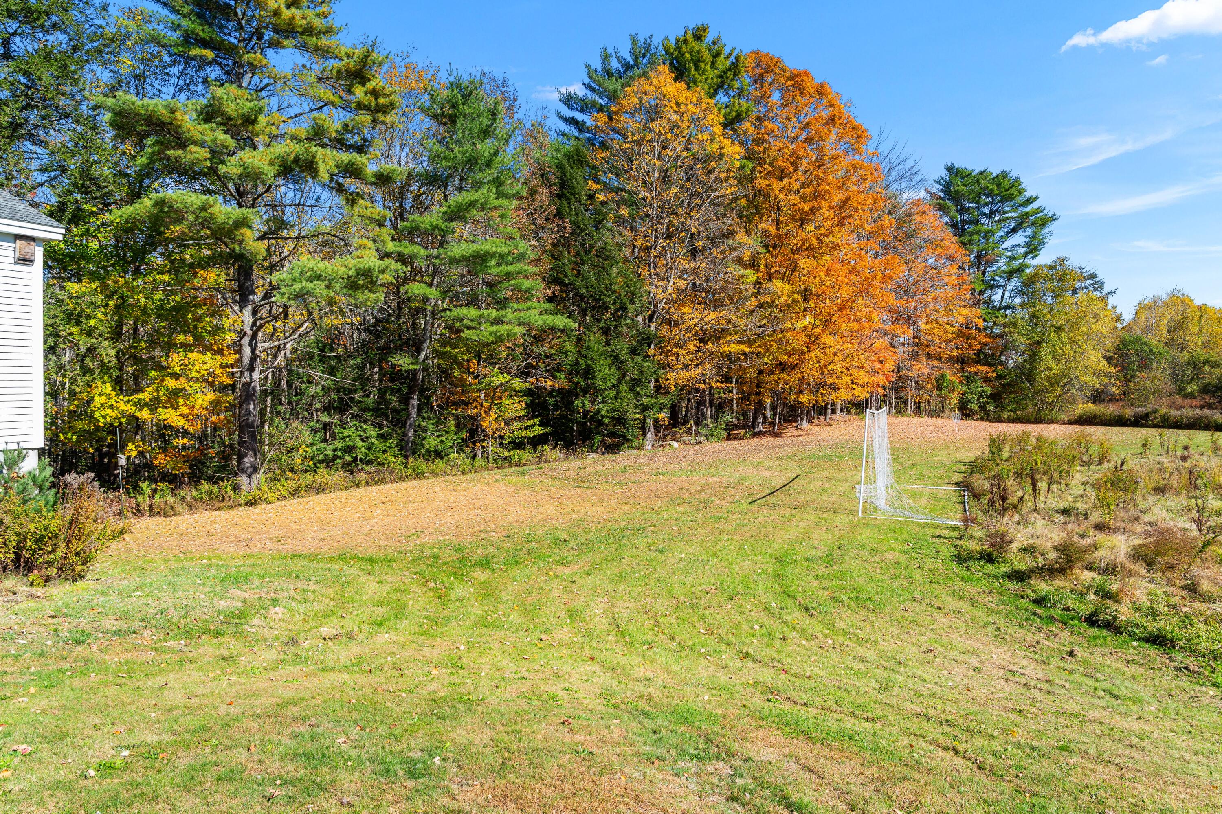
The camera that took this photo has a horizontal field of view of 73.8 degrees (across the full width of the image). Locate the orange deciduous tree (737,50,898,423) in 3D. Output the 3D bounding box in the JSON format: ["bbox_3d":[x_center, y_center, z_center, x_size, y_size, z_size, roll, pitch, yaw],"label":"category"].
[{"bbox_3d":[11.621,-9.593,46.000,9.100,21.200,8.600,1,2,14],"label":"orange deciduous tree"}]

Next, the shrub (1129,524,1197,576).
[{"bbox_3d":[8.199,2.098,12.100,1.030,0.660,0.900,2,2,34],"label":"shrub"}]

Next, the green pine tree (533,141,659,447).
[{"bbox_3d":[-0.708,-4.810,34.500,5.300,13.200,5.000,1,1,-1],"label":"green pine tree"}]

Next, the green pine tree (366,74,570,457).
[{"bbox_3d":[-4.820,-4.769,27.500,6.900,12.900,6.500,0,2,-10],"label":"green pine tree"}]

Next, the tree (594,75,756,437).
[{"bbox_3d":[2.770,-6.520,35.000,7.300,16.500,6.800,1,1,5],"label":"tree"}]

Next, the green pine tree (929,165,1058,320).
[{"bbox_3d":[30.049,-9.073,64.000,10.100,20.000,9.500,1,2,25],"label":"green pine tree"}]

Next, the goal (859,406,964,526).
[{"bbox_3d":[7.360,1.150,19.330,2.000,2.200,6.450,1,2,23],"label":"goal"}]

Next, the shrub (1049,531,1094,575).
[{"bbox_3d":[6.788,2.137,12.000,0.680,0.600,0.650,2,2,29],"label":"shrub"}]

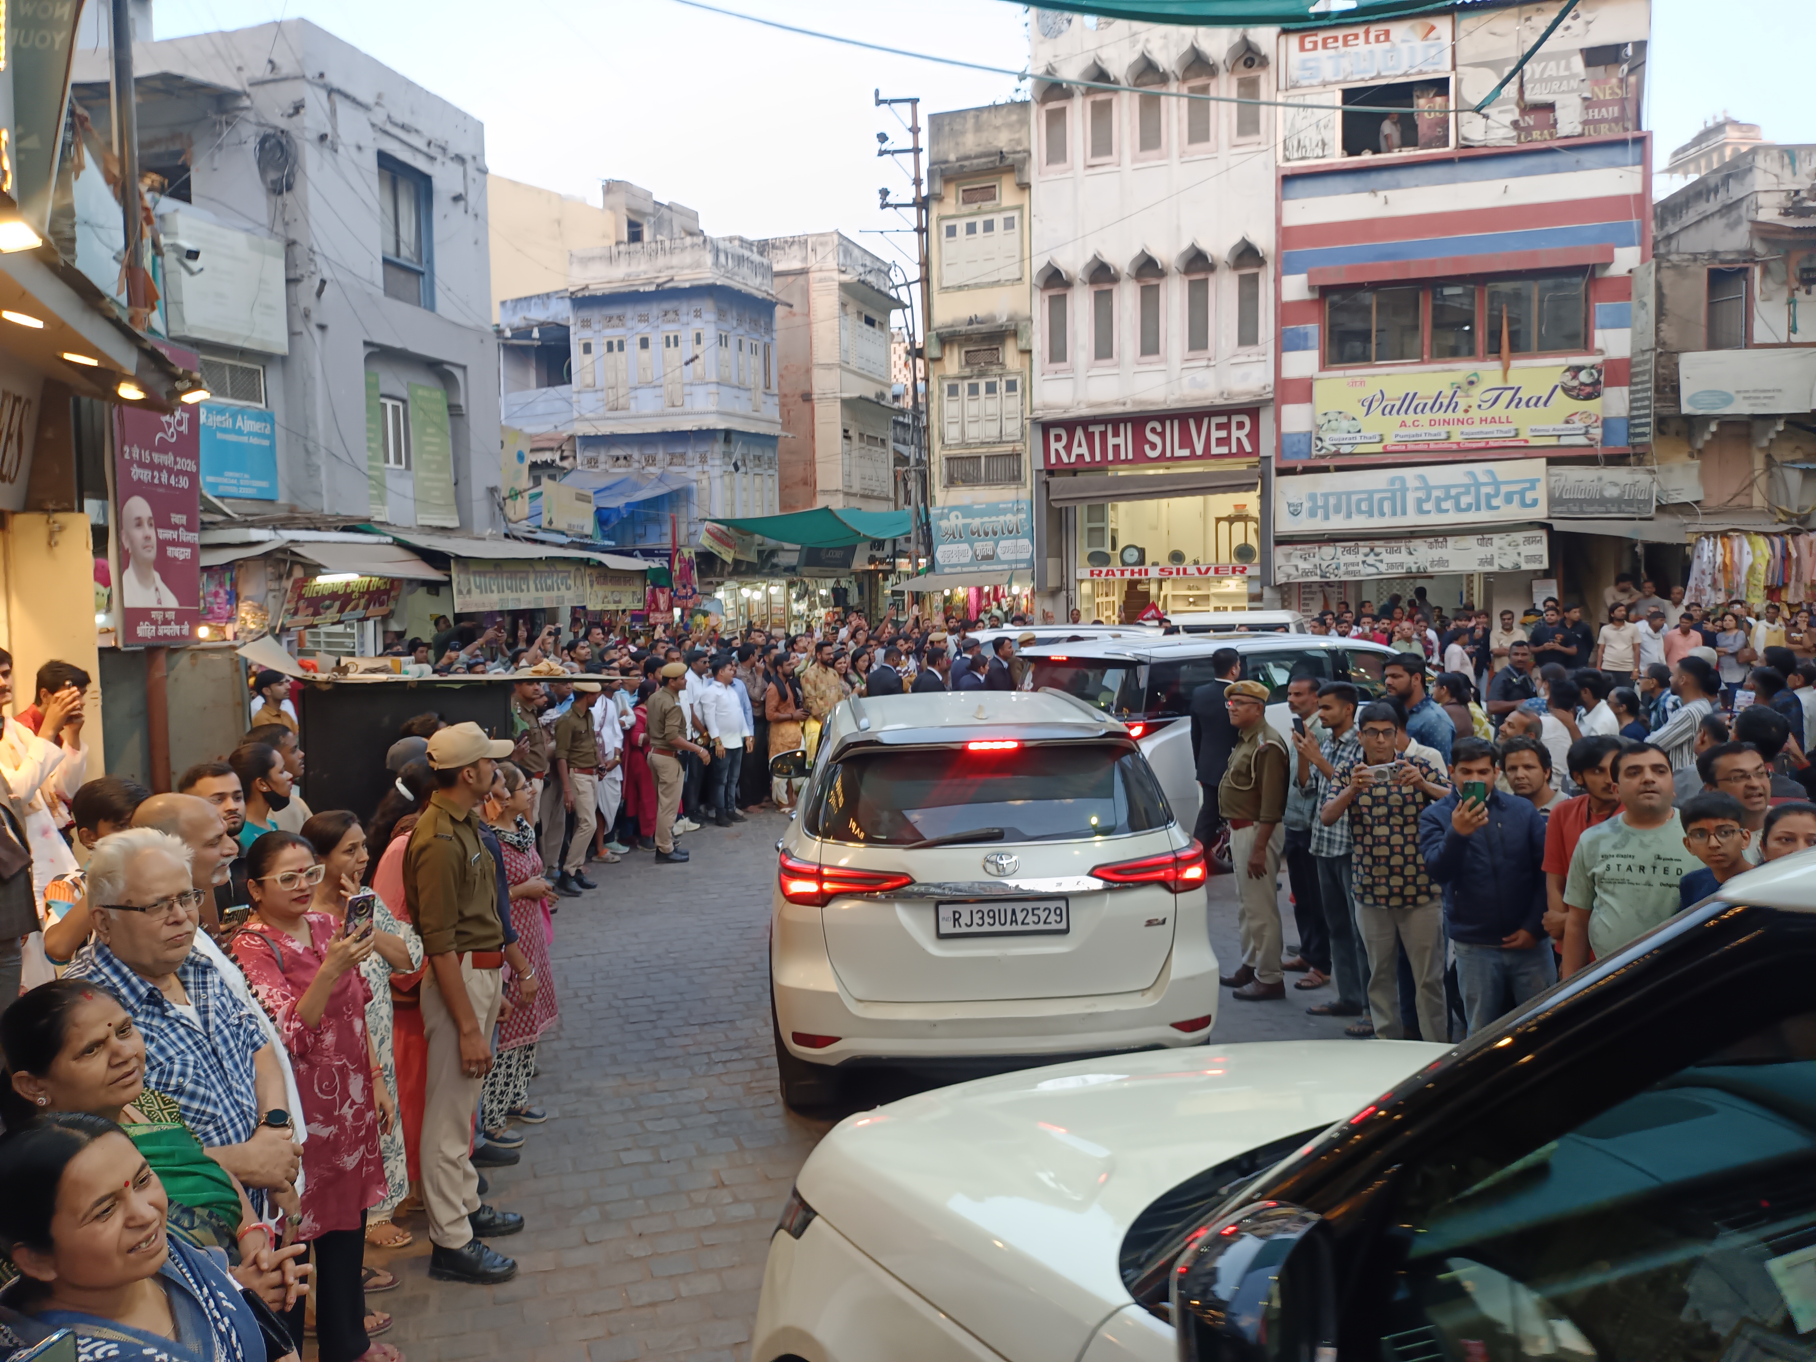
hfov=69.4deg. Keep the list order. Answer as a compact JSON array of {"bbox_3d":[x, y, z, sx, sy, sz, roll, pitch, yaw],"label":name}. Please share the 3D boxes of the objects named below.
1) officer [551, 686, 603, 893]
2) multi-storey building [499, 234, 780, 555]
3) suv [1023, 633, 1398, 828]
[{"bbox_3d":[-2.707,0.825,10.494,0.380,1.710,0.500,2,5,41],"label":"officer"},{"bbox_3d":[-6.390,-4.800,31.541,5.800,10.300,3.300,0,4,22],"label":"multi-storey building"},{"bbox_3d":[3.187,0.528,11.806,4.750,1.790,1.850,-4,4,-33],"label":"suv"}]

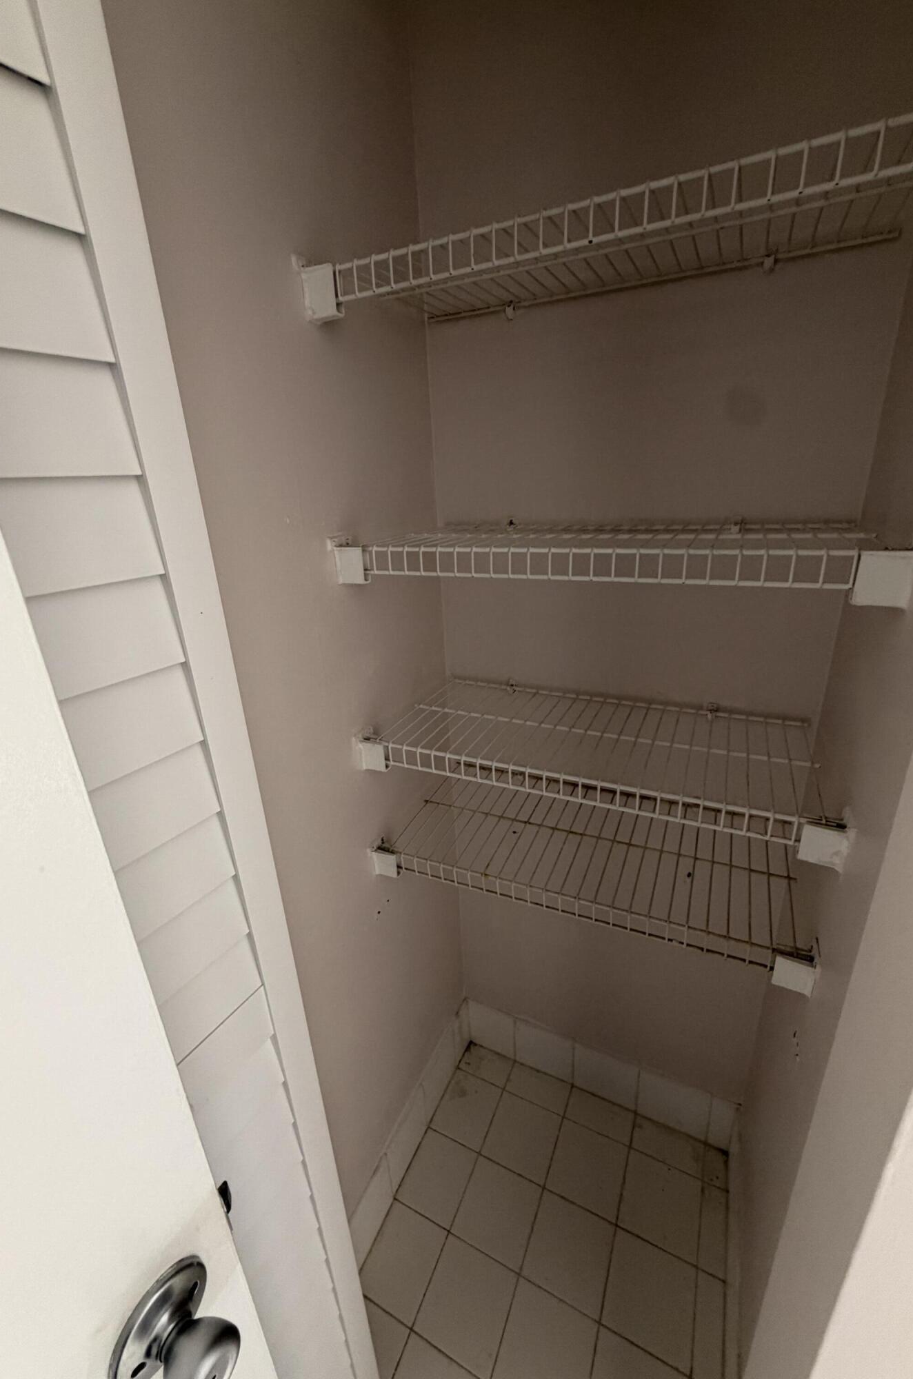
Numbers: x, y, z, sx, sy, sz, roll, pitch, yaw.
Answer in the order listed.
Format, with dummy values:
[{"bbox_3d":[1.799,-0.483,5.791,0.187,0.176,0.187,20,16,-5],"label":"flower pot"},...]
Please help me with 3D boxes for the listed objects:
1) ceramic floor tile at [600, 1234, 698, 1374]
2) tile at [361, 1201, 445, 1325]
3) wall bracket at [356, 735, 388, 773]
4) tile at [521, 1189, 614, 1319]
[{"bbox_3d":[0.364,1.138,1.048,0.151,0.008,0.152,8,24,25],"label":"ceramic floor tile"},{"bbox_3d":[-0.109,1.138,1.112,0.130,0.008,0.152,8,24,25],"label":"tile"},{"bbox_3d":[-0.128,0.104,0.910,0.040,0.052,0.025,8,24,25],"label":"wall bracket"},{"bbox_3d":[0.226,1.120,1.113,0.151,0.008,0.152,8,24,25],"label":"tile"}]

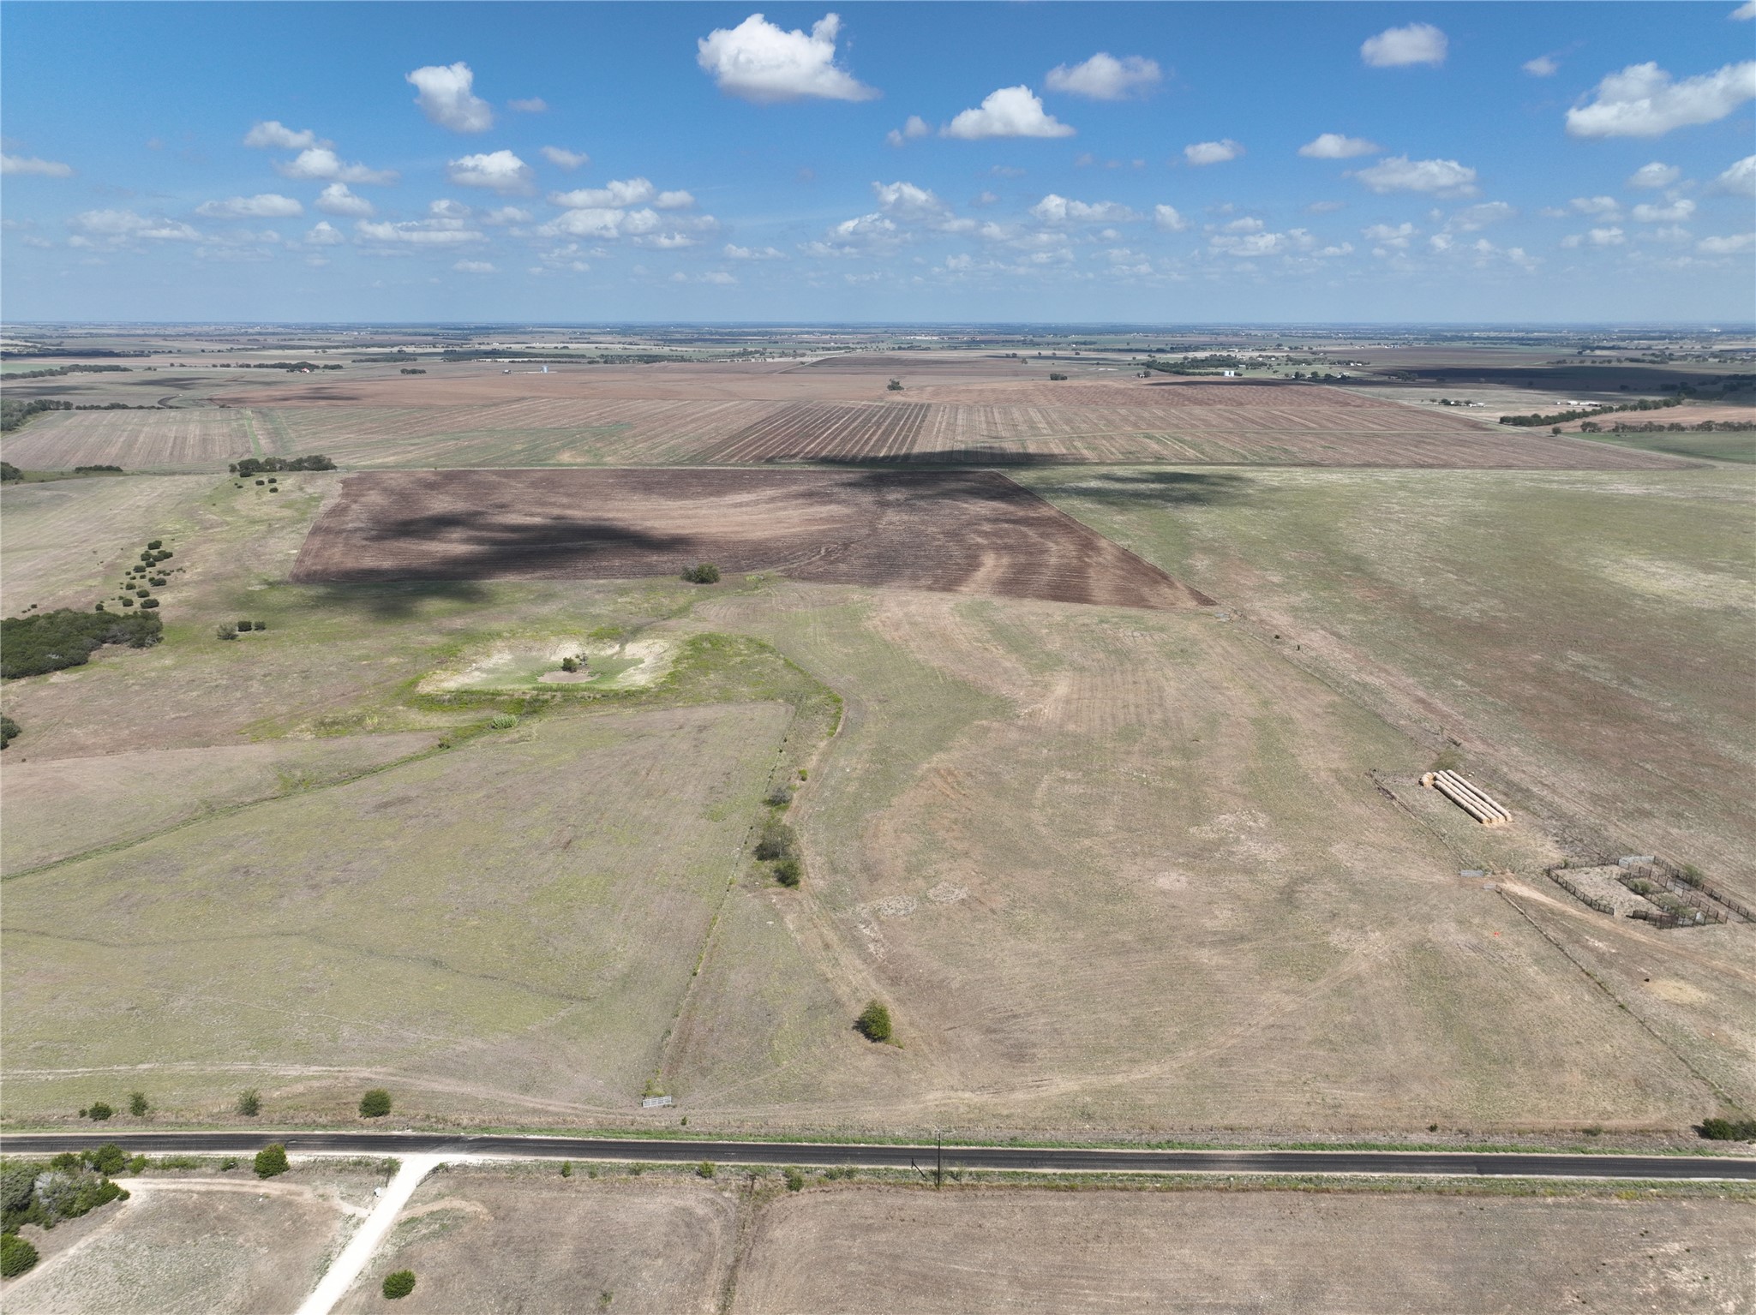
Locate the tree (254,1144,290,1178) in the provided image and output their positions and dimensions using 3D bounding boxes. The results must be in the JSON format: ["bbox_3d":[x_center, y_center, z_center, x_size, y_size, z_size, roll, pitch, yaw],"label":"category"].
[{"bbox_3d":[-85.230,70.920,171.270,4.700,4.800,4.600,-9,18,-29],"label":"tree"}]

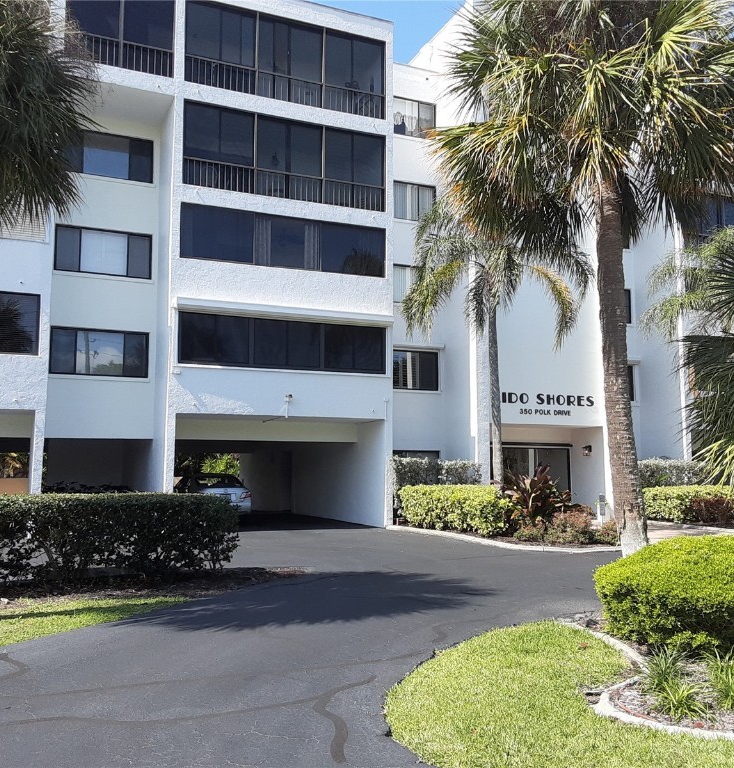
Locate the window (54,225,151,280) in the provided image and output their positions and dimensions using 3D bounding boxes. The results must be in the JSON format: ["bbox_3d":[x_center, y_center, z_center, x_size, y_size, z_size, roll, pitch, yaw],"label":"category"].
[{"bbox_3d":[-7.124,-3.580,21.673,2.521,1.271,0.100,3,-7,-24],"label":"window"}]

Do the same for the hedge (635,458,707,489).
[{"bbox_3d":[10.415,3.436,26.943,3.200,1.782,0.865,3,-6,-23],"label":"hedge"}]

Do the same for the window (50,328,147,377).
[{"bbox_3d":[-6.969,-0.815,20.910,2.427,1.221,0.100,3,-6,-23],"label":"window"}]

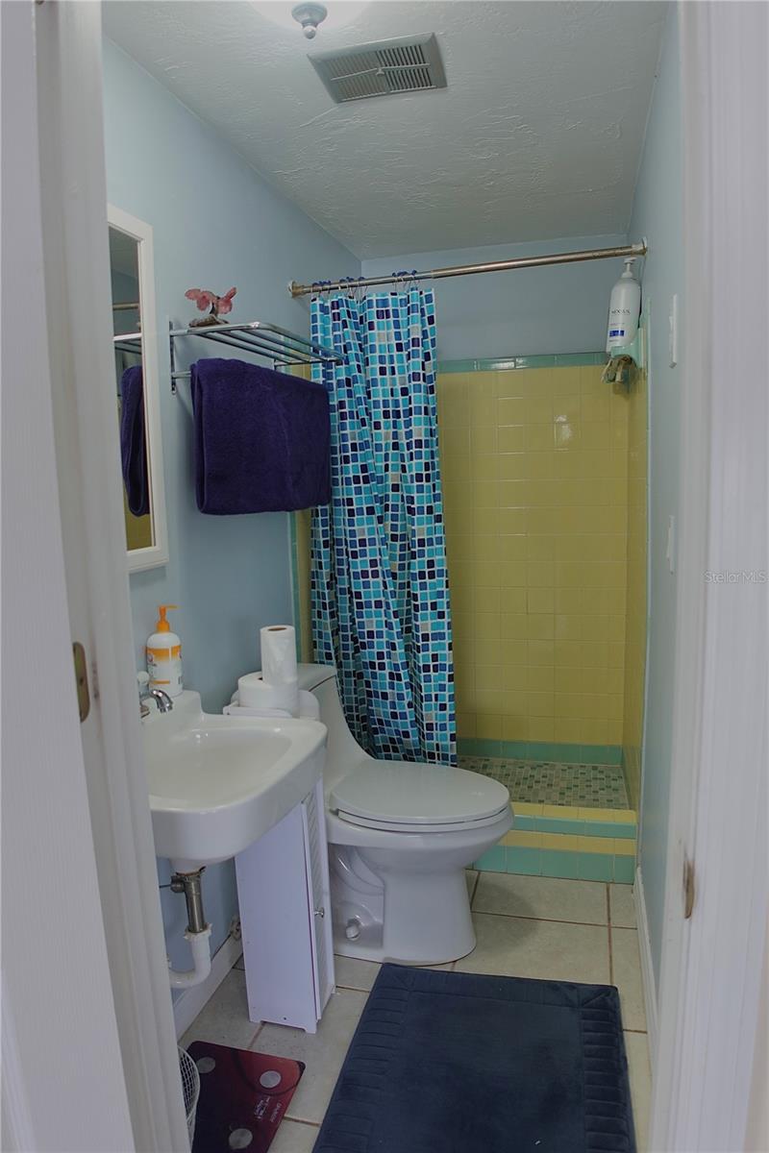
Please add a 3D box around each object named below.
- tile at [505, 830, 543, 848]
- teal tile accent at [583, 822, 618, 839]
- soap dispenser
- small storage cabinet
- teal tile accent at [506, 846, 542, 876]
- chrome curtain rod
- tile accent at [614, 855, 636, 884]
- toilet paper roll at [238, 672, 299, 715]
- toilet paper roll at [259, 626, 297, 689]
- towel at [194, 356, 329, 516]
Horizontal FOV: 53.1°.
[{"bbox_3d":[0.449,0.849,2.474,0.110,0.053,0.010,0,9,15],"label":"tile"},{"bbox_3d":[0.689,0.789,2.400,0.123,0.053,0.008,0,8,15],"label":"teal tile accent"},{"bbox_3d":[-0.462,0.156,1.621,0.072,0.190,0.066,0,8,15],"label":"soap dispenser"},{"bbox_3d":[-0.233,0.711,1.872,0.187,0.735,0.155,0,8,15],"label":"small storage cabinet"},{"bbox_3d":[0.451,0.921,2.485,0.110,0.091,0.010,0,9,15],"label":"teal tile accent"},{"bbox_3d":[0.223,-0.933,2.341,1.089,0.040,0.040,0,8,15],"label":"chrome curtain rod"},{"bbox_3d":[0.750,0.918,2.411,0.064,0.094,0.010,0,9,15],"label":"tile accent"},{"bbox_3d":[-0.263,0.290,1.778,0.132,0.106,0.132,-2,8,0],"label":"toilet paper roll"},{"bbox_3d":[-0.239,0.180,1.749,0.079,0.115,0.079,-2,8,0],"label":"toilet paper roll"},{"bbox_3d":[-0.298,-0.358,2.061,0.139,0.346,0.616,0,8,15],"label":"towel"}]

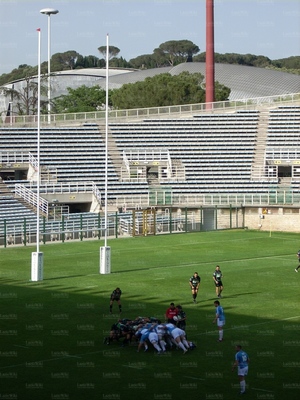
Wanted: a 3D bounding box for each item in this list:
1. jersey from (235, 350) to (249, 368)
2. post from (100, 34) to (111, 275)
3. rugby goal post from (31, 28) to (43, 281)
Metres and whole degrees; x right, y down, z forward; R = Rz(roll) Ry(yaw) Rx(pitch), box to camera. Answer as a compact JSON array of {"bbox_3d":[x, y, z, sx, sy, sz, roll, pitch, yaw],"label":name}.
[{"bbox_3d":[3.297,5.711,46.700,0.530,0.680,0.330,-1,3,-34],"label":"jersey"},{"bbox_3d":[-2.850,-3.008,85.400,0.480,15.600,0.500,3,4,45],"label":"post"},{"bbox_3d":[-6.959,-2.805,81.400,0.480,15.600,0.500,3,4,45],"label":"rugby goal post"}]

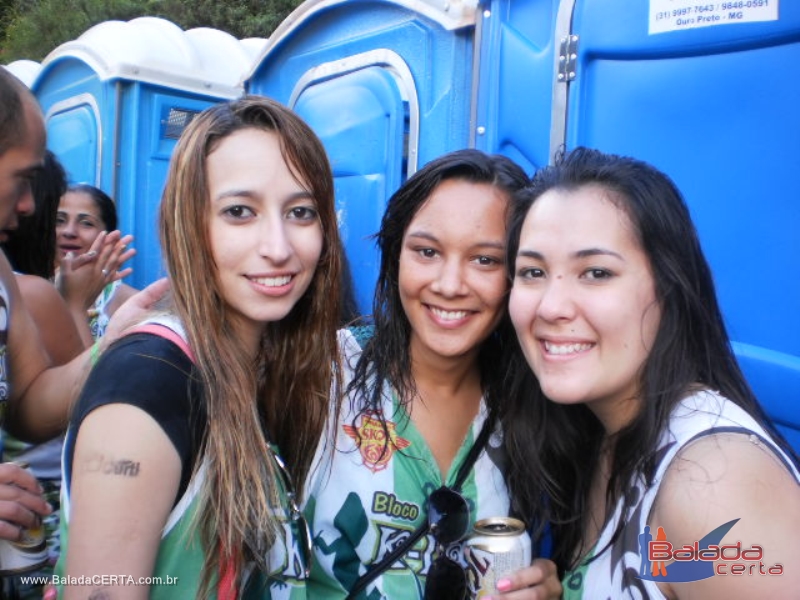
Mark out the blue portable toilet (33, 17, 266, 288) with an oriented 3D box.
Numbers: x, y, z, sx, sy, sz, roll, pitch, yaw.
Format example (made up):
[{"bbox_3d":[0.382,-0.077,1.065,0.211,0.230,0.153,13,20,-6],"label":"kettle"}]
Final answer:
[{"bbox_3d":[-0.883,0.058,3.610,1.200,2.300,1.100,1,3,-41],"label":"blue portable toilet"}]

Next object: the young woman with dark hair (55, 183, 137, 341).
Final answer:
[{"bbox_3d":[-0.834,0.507,2.132,0.500,1.600,0.380,3,2,-6],"label":"young woman with dark hair"}]

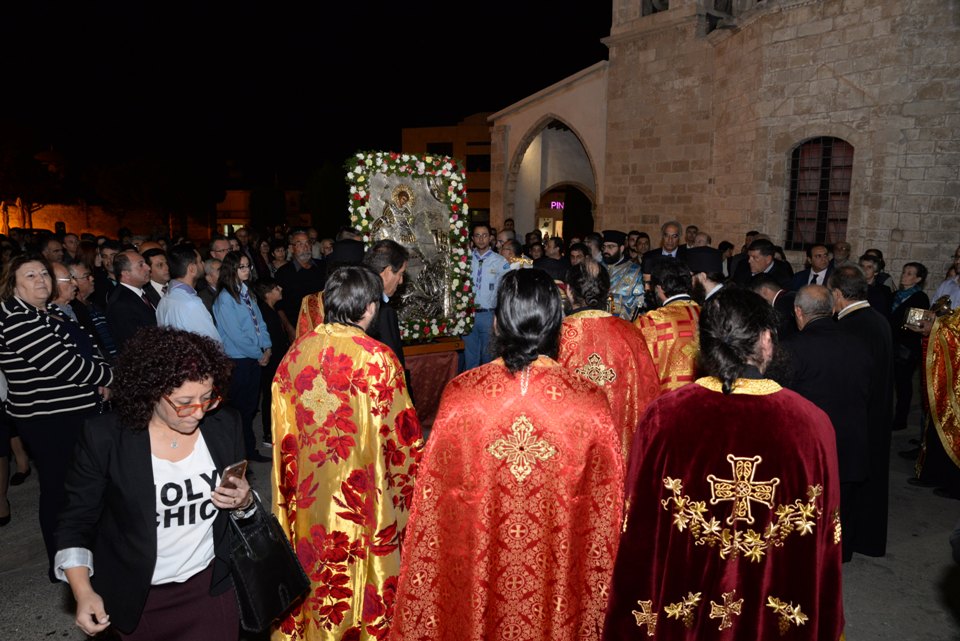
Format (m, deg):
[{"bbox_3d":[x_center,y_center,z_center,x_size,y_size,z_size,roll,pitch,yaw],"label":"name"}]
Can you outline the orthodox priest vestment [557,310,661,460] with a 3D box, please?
[{"bbox_3d":[0.559,0.625,3.242,0.680,1.410,0.460,0,9,-6],"label":"orthodox priest vestment"}]

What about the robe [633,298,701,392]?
[{"bbox_3d":[1.092,0.580,3.558,0.640,1.400,0.450,-1,9,-8],"label":"robe"}]

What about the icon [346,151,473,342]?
[{"bbox_3d":[-0.585,-0.648,5.467,1.050,1.540,0.200,-4,4,-25],"label":"icon"}]

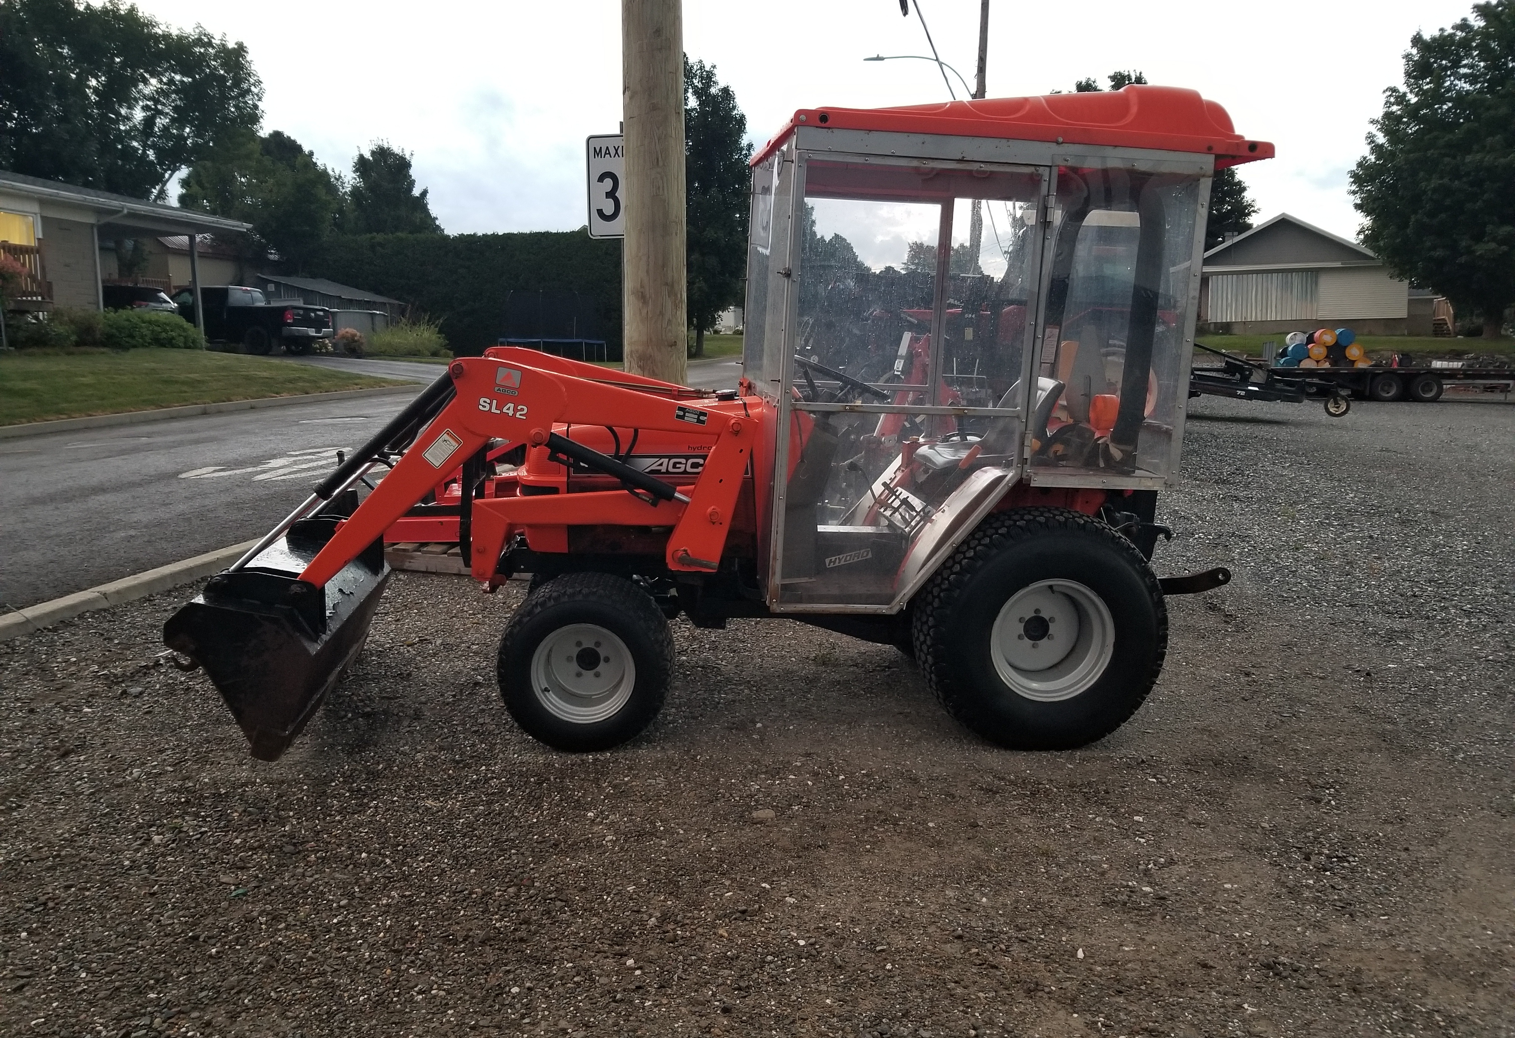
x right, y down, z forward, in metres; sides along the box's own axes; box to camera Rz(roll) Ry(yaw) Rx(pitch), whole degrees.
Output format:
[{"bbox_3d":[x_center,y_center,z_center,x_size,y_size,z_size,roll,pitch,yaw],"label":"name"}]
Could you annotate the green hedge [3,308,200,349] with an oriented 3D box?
[{"bbox_3d":[-12.415,-3.639,21.800,1.200,0.900,4.800,1,9,8],"label":"green hedge"}]

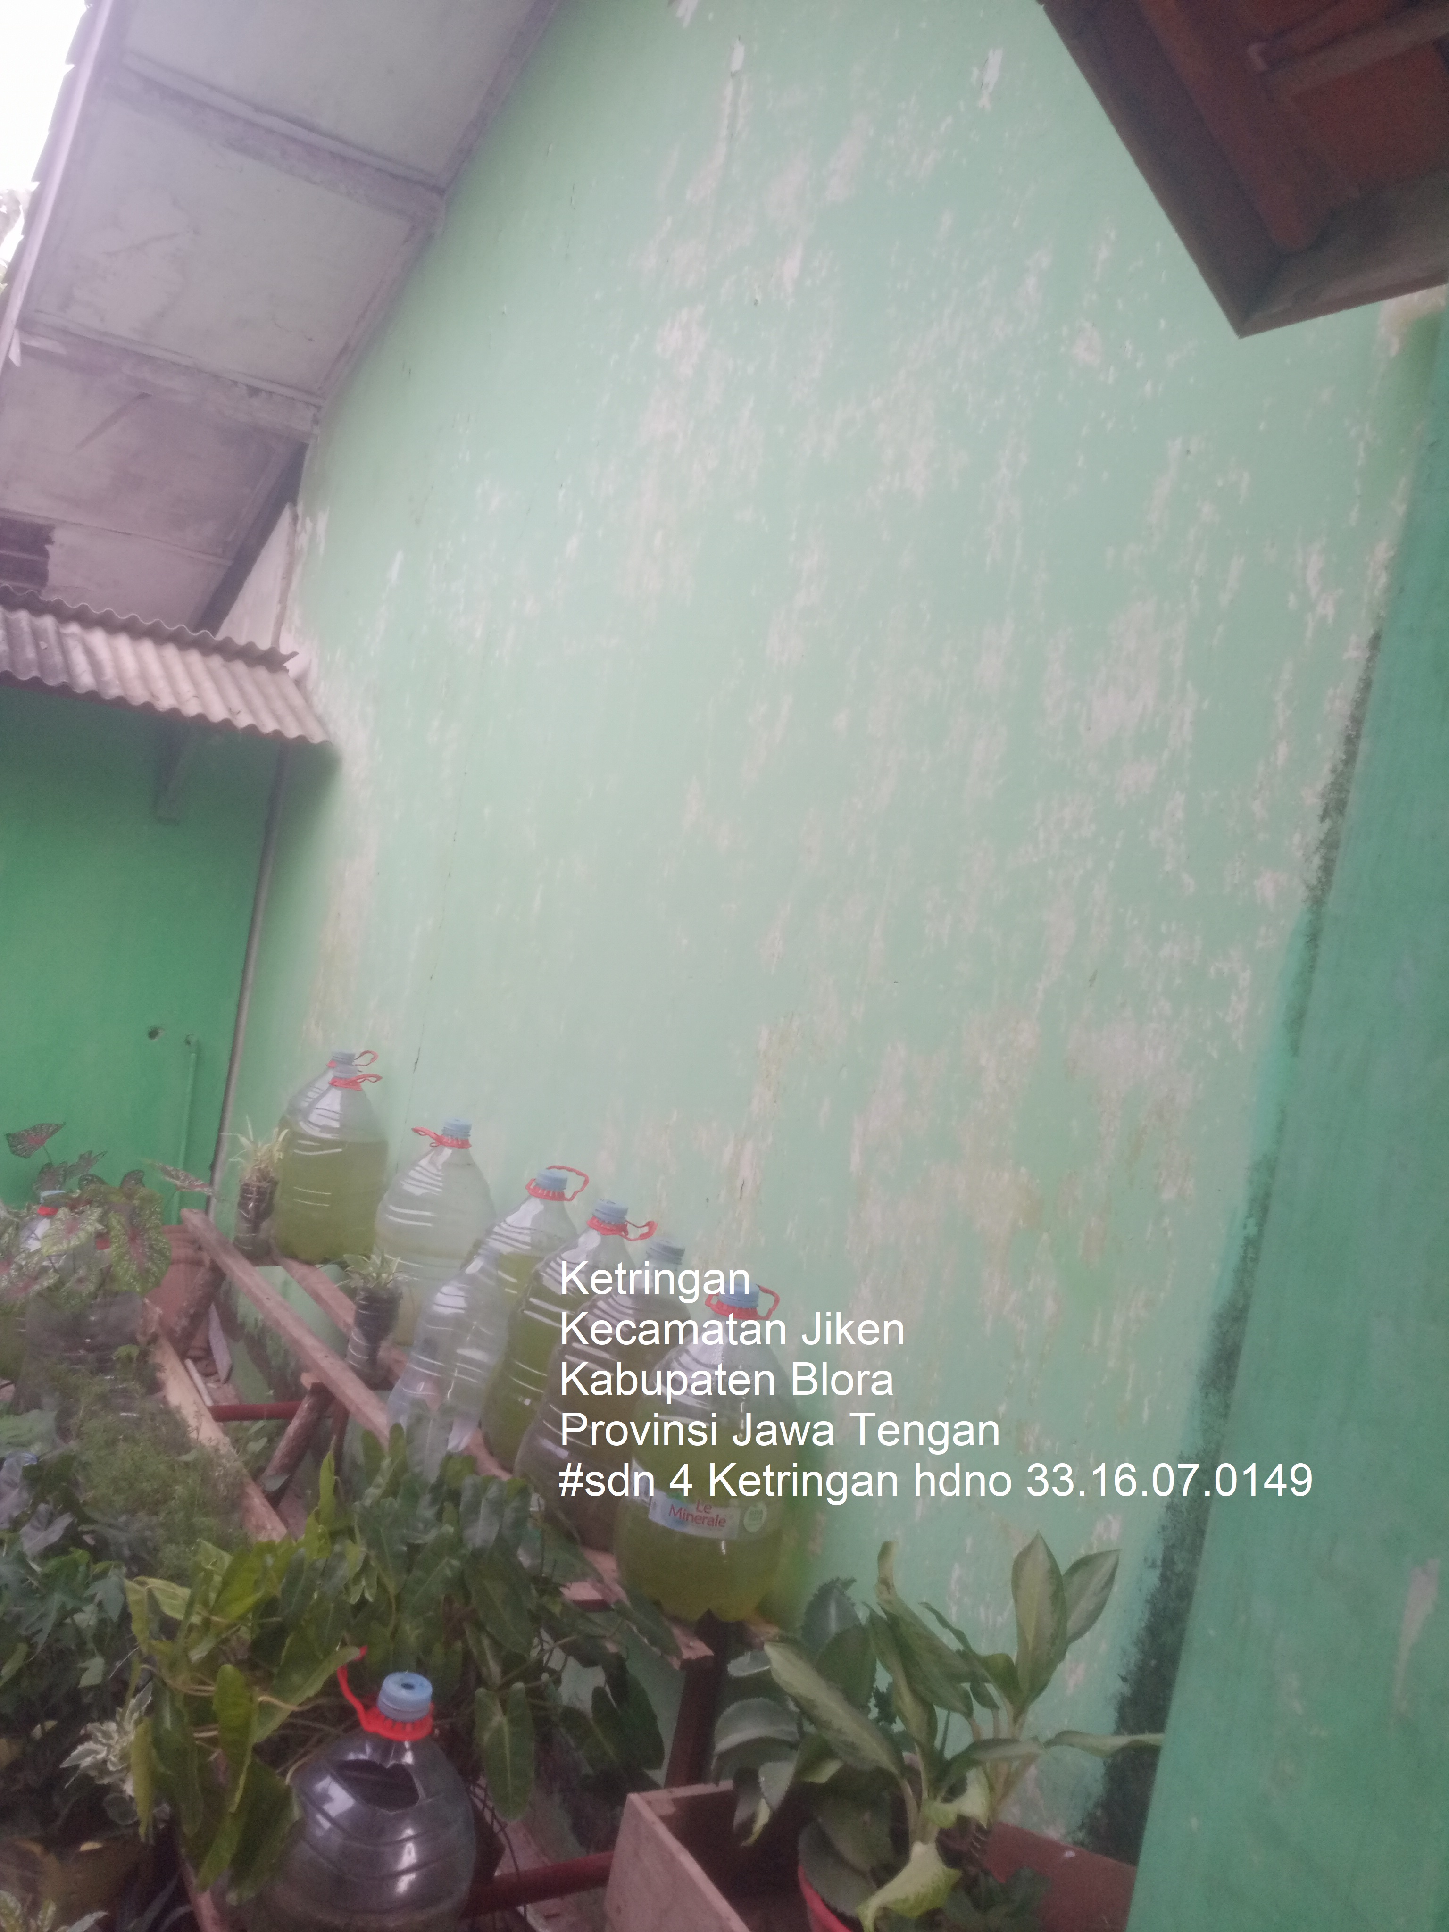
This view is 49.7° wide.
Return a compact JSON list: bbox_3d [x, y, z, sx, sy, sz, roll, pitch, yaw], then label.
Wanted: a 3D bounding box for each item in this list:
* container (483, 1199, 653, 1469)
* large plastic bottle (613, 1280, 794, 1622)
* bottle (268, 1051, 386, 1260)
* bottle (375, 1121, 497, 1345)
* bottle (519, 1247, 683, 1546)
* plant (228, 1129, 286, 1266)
[{"bbox_3d":[-0.269,0.650,2.803,0.243,0.466,0.243,16,4,-2],"label":"container"},{"bbox_3d":[-0.018,0.707,2.318,0.243,0.466,0.243,10,4,3],"label":"large plastic bottle"},{"bbox_3d":[-0.947,0.470,3.783,0.250,0.458,0.250,6,4,-32],"label":"bottle"},{"bbox_3d":[-0.599,0.559,3.313,0.250,0.458,0.250,6,4,-32],"label":"bottle"},{"bbox_3d":[-0.165,0.665,2.482,0.243,0.466,0.243,18,4,1],"label":"bottle"},{"bbox_3d":[-1.119,0.531,3.700,0.135,0.310,0.135,7,4,-32],"label":"plant"}]

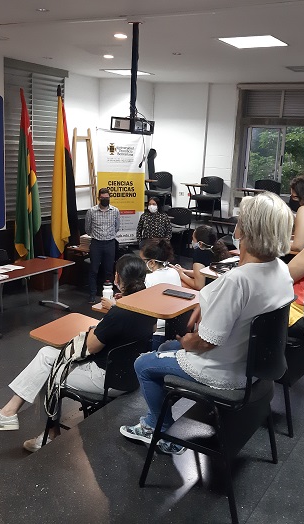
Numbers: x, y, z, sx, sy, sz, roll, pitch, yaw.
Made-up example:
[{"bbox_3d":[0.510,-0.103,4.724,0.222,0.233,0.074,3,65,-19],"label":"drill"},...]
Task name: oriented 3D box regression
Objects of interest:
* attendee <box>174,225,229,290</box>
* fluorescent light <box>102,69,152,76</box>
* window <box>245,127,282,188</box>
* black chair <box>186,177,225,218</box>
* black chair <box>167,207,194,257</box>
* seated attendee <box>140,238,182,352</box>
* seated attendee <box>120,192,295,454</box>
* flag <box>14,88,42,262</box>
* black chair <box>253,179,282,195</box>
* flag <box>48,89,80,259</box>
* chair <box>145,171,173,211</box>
[{"bbox_3d":[0.259,0.304,4.560,0.780,1.260,0.500,10,14,30],"label":"attendee"},{"bbox_3d":[-0.394,-3.115,8.902,0.600,0.060,0.600,10,14,30],"label":"fluorescent light"},{"bbox_3d":[1.992,-1.851,9.801,0.690,1.120,0.060,10,14,30],"label":"window"},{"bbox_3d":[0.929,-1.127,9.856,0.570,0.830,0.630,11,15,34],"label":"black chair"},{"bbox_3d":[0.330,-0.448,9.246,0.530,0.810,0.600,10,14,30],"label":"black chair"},{"bbox_3d":[-0.110,0.437,4.114,0.850,1.270,0.500,10,14,30],"label":"seated attendee"},{"bbox_3d":[0.185,0.307,2.382,0.820,1.260,0.500,10,14,30],"label":"seated attendee"},{"bbox_3d":[-1.995,-1.321,8.722,0.300,2.750,0.380,10,14,30],"label":"flag"},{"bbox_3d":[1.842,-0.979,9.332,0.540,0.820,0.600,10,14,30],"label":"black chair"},{"bbox_3d":[-1.399,-1.179,8.511,0.300,3.020,0.450,10,14,30],"label":"flag"},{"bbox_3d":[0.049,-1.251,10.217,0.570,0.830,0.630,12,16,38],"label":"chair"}]

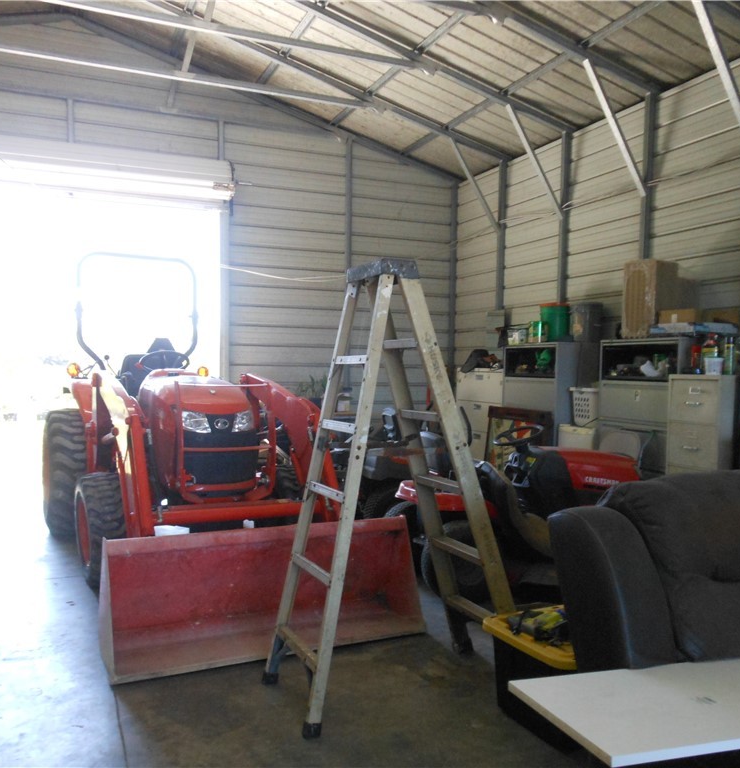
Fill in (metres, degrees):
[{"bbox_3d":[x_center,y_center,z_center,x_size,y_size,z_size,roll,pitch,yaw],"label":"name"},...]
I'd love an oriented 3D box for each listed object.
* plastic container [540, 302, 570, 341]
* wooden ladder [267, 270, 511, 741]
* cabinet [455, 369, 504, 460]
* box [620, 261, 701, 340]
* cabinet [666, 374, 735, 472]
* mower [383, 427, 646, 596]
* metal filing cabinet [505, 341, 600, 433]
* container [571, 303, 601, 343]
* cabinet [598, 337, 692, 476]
[{"bbox_3d":[1.871,-0.599,7.458,0.305,0.375,0.305,0,1,-23],"label":"plastic container"},{"bbox_3d":[0.097,0.404,3.126,1.050,1.780,0.520,0,1,-23],"label":"wooden ladder"},{"bbox_3d":[1.442,0.512,8.539,0.470,1.355,1.030,0,1,-23],"label":"cabinet"},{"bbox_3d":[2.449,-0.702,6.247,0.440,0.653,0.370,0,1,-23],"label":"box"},{"bbox_3d":[2.676,0.602,5.563,0.670,1.322,0.455,0,1,-23],"label":"cabinet"},{"bbox_3d":[0.904,0.753,4.912,1.700,1.020,1.020,0,1,-23],"label":"mower"},{"bbox_3d":[1.834,0.401,7.635,0.470,1.622,0.905,0,1,-23],"label":"metal filing cabinet"},{"bbox_3d":[2.145,-0.600,7.327,0.315,0.385,0.315,0,1,-23],"label":"container"},{"bbox_3d":[2.432,0.439,6.252,0.470,1.615,0.890,0,1,-23],"label":"cabinet"}]

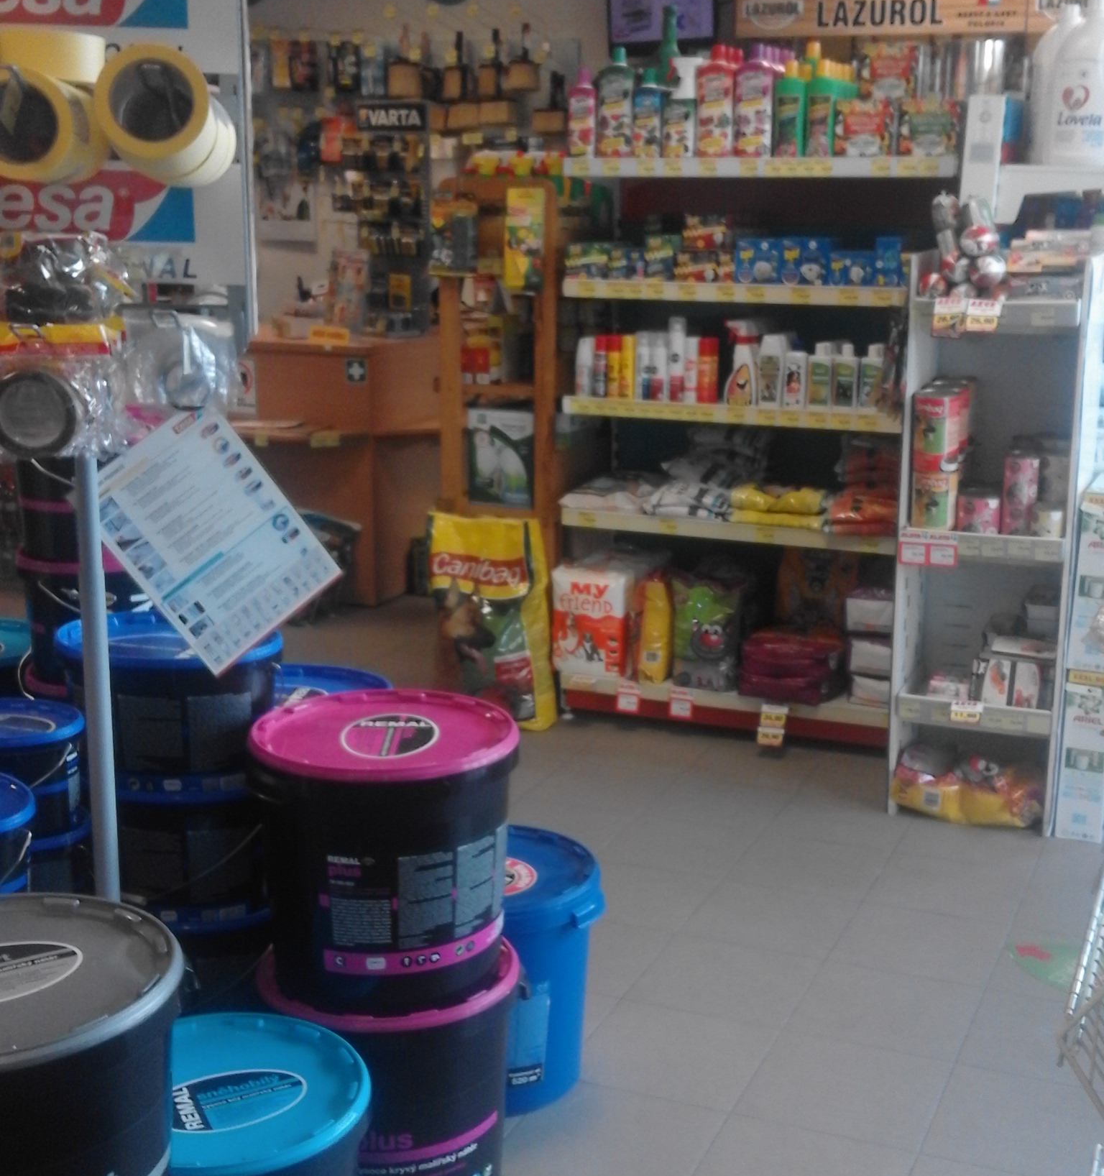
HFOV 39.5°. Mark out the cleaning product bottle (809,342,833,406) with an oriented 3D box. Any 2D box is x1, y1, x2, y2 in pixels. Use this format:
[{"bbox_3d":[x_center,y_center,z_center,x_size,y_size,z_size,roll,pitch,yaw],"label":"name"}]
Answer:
[{"bbox_3d":[0.671,-0.531,3.834,0.058,0.161,0.042,5,14,20],"label":"cleaning product bottle"}]

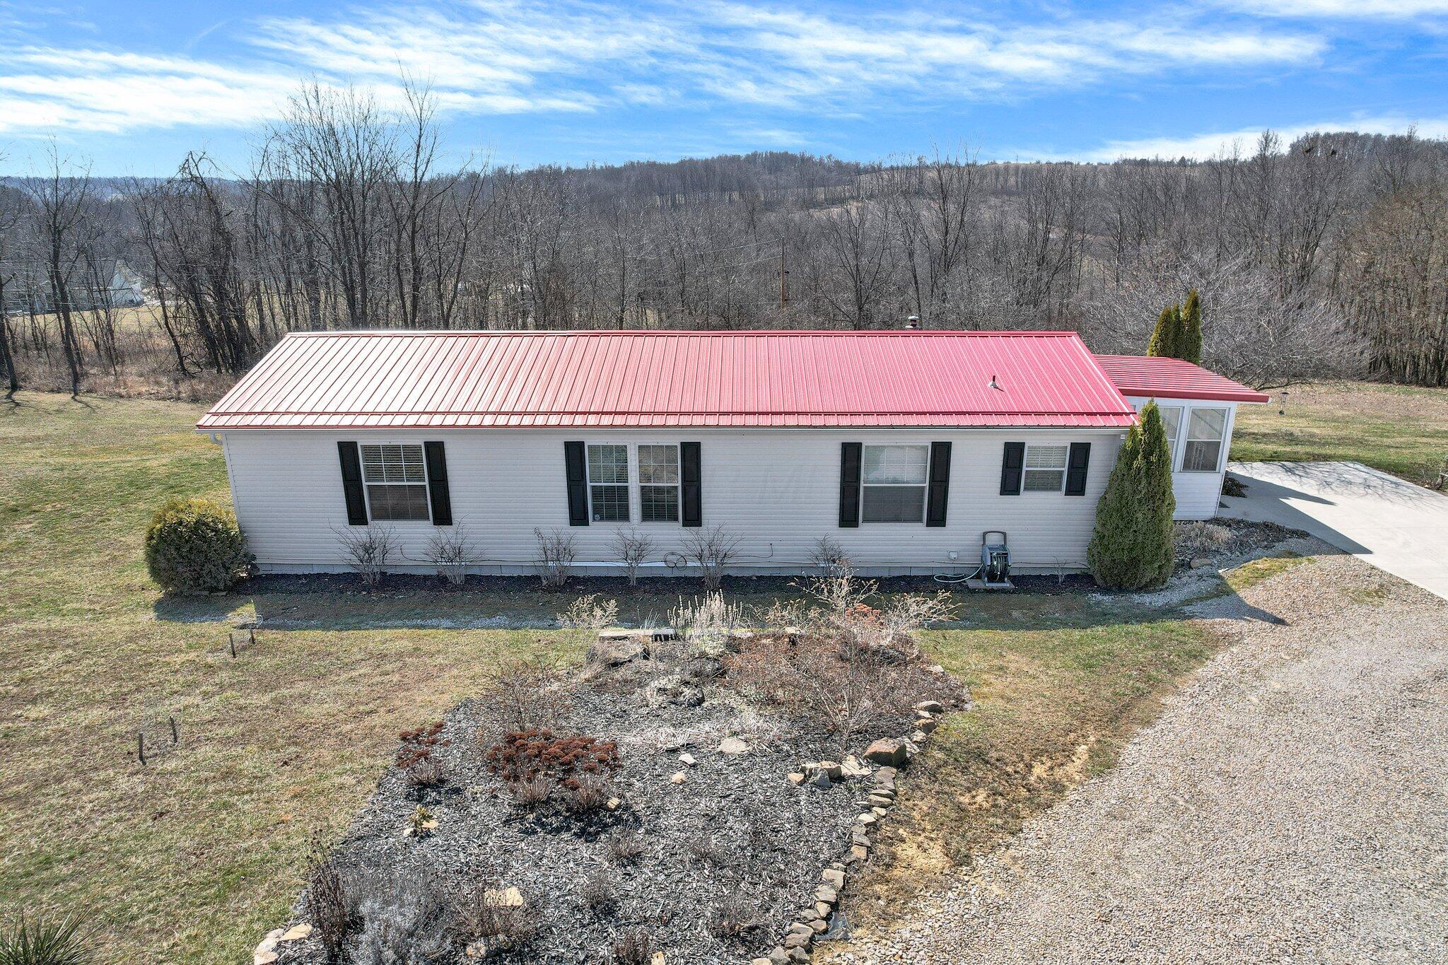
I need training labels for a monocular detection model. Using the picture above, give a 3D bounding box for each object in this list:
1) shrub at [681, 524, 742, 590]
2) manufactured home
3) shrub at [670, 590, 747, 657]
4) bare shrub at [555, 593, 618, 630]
[{"bbox_3d":[-0.234,1.326,15.872,1.097,1.228,0.950,0,18,2],"label":"shrub"},{"bbox_3d":[0.935,-1.200,18.972,20.082,4.079,7.341,0,18,2],"label":"manufactured home"},{"bbox_3d":[-0.242,2.138,13.927,1.214,0.976,1.000,0,18,2],"label":"shrub"},{"bbox_3d":[-2.258,2.100,14.640,1.055,0.581,0.850,0,18,2],"label":"bare shrub"}]

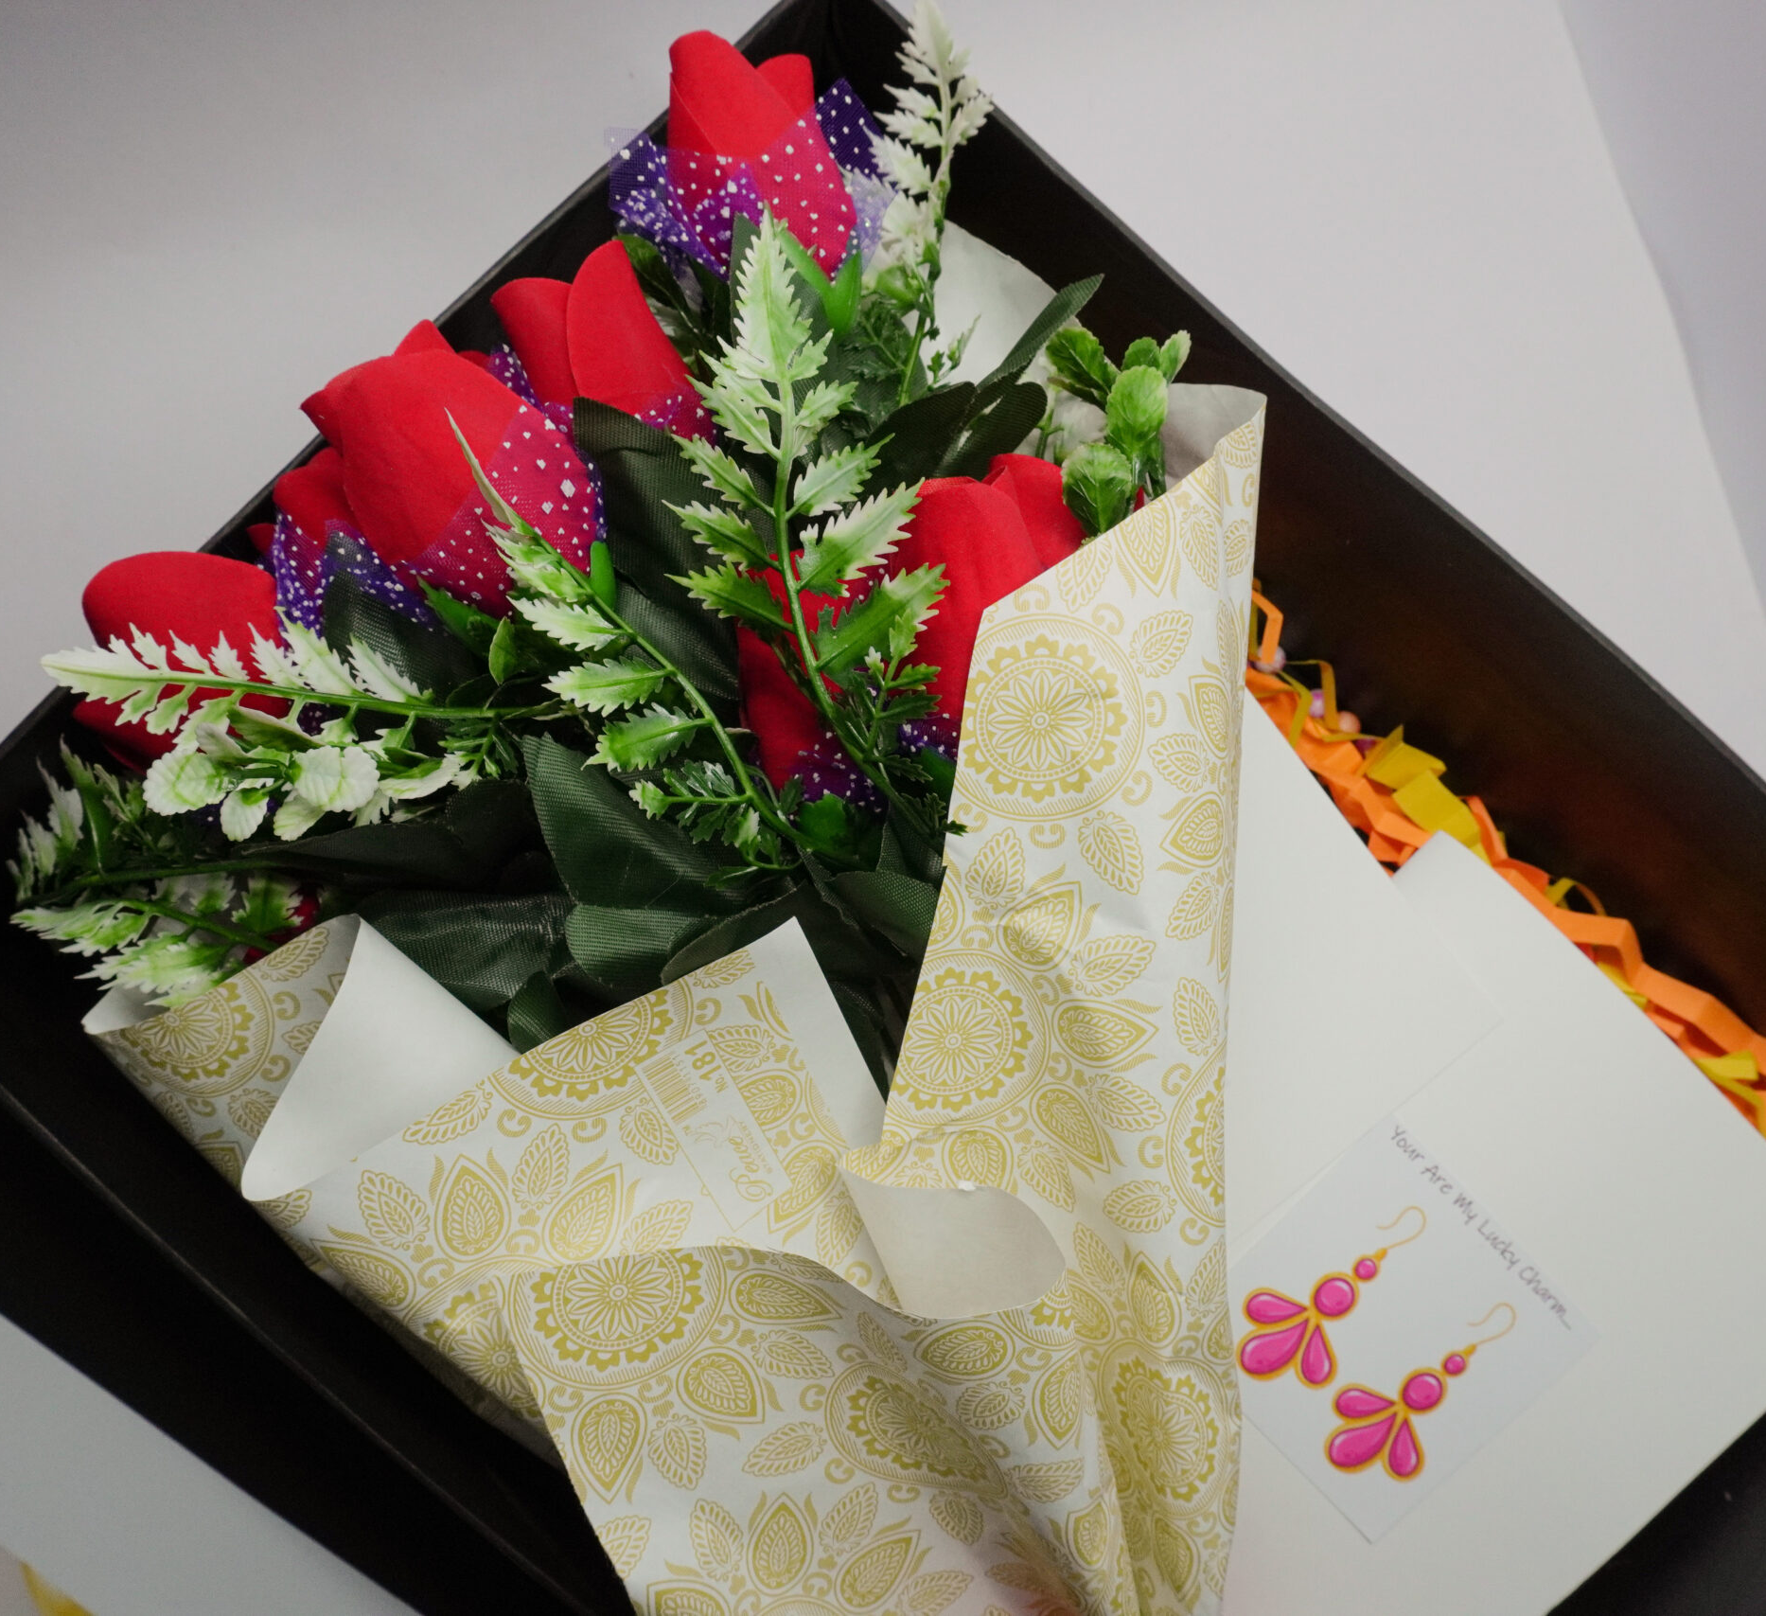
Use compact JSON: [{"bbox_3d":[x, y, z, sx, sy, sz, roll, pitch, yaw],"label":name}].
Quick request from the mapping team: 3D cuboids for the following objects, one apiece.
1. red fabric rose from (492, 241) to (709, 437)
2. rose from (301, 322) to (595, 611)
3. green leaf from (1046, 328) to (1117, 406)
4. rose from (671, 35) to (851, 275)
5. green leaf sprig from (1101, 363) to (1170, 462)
[{"bbox_3d":[-0.067,-0.111,0.385,0.044,0.044,0.053,-31,93,-6],"label":"red fabric rose"},{"bbox_3d":[-0.090,-0.071,0.335,0.049,0.049,0.061,-41,99,-6],"label":"rose"},{"bbox_3d":[0.048,-0.106,0.390,0.013,0.006,0.021,-39,99,2],"label":"green leaf"},{"bbox_3d":[-0.030,-0.160,0.395,0.042,0.042,0.056,-21,93,-5],"label":"rose"},{"bbox_3d":[0.060,-0.094,0.385,0.015,0.006,0.024,-5,105,10],"label":"green leaf sprig"}]

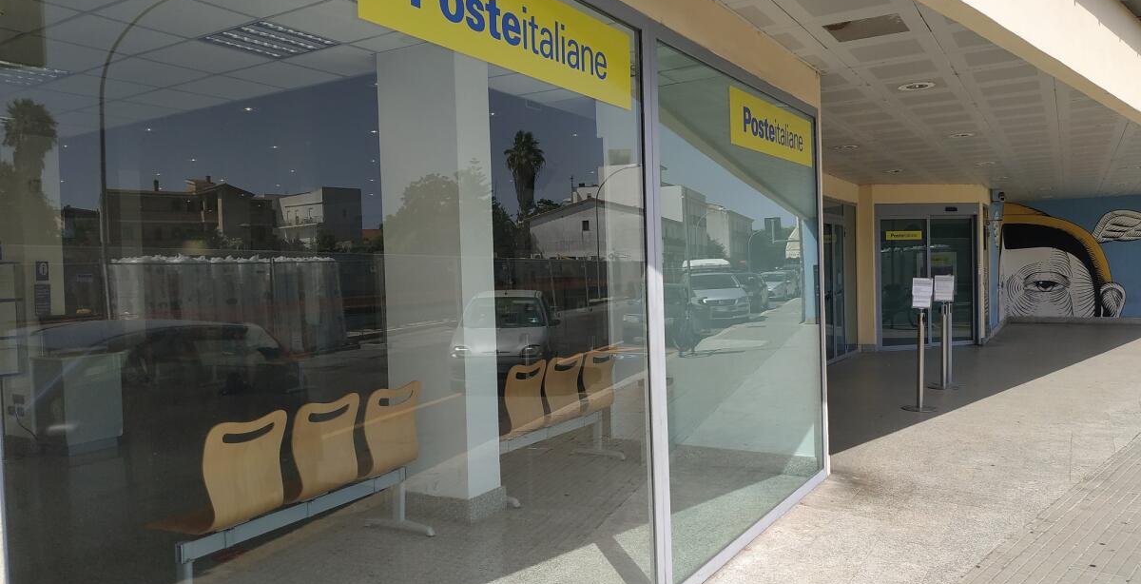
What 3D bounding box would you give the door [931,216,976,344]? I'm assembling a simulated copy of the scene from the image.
[{"bbox_3d":[6.977,-0.220,14.427,0.990,2.280,0.060,-2,2,-14],"label":"door"}]

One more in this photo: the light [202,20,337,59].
[{"bbox_3d":[-1.795,-1.520,4.744,0.600,0.060,0.600,-1,2,30],"label":"light"}]

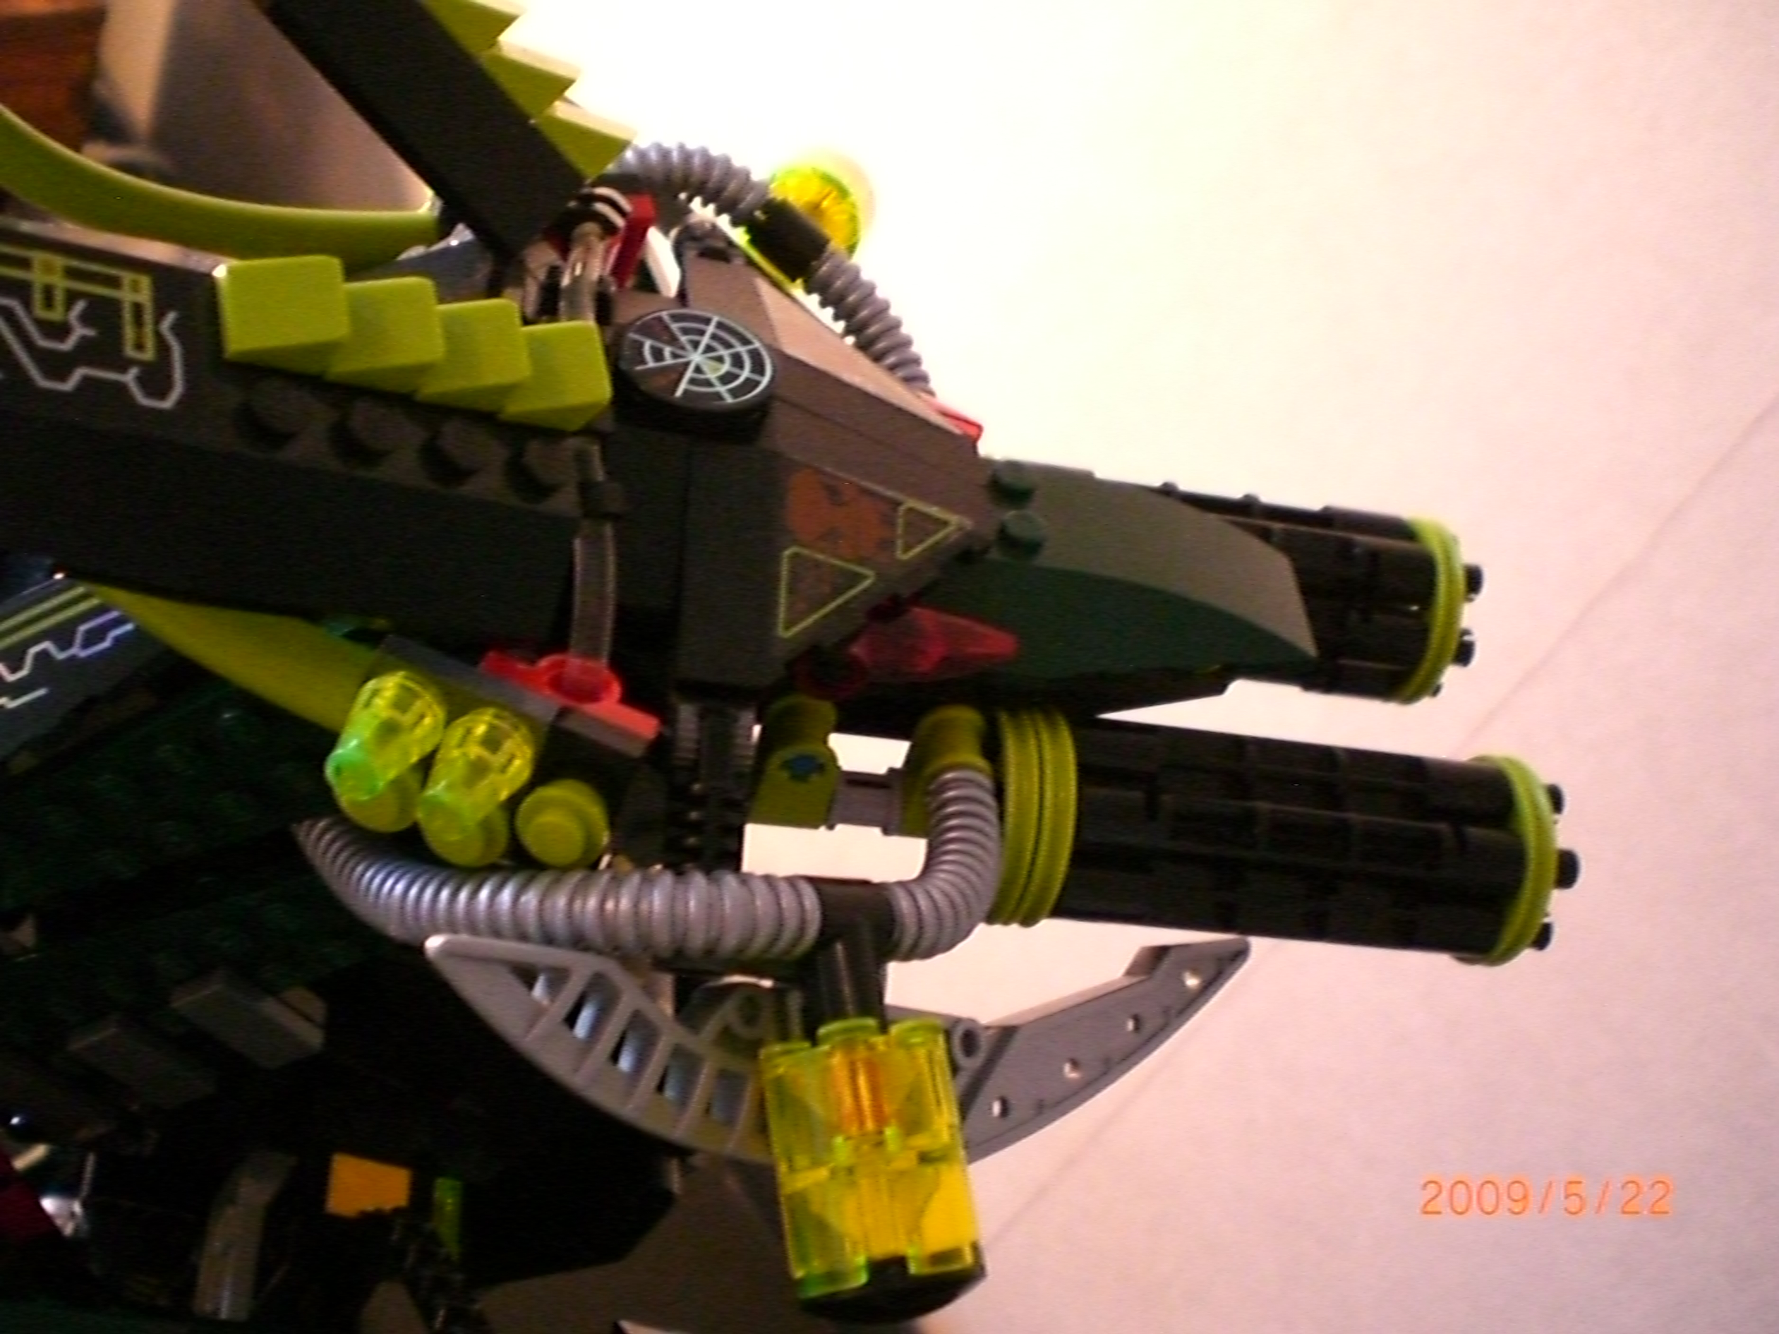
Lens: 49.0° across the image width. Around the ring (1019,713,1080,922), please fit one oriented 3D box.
[{"bbox_3d":[0.015,0.017,0.216,0.003,0.024,0.024,7,48,-14],"label":"ring"}]

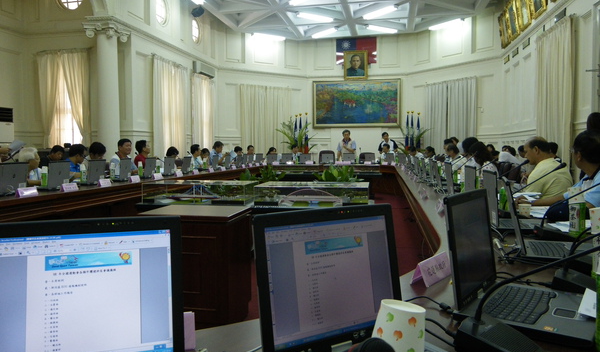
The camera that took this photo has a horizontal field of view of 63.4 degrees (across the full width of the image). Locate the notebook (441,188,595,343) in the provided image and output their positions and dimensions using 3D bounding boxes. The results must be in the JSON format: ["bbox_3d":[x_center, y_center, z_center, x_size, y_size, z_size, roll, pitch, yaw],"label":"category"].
[{"bbox_3d":[0.558,0.202,1.180,0.307,0.299,0.325,2,4,36],"label":"notebook"}]

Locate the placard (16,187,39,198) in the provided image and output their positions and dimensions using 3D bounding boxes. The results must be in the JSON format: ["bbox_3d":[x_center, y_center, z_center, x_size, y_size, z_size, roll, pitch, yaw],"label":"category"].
[{"bbox_3d":[-2.375,0.144,4.234,0.054,0.070,0.200,1,3,12],"label":"placard"}]

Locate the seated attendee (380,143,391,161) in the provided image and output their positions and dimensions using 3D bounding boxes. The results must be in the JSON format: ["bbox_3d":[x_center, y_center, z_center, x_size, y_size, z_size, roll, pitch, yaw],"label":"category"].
[{"bbox_3d":[2.428,-0.249,13.708,0.500,1.295,0.750,0,3,13],"label":"seated attendee"}]

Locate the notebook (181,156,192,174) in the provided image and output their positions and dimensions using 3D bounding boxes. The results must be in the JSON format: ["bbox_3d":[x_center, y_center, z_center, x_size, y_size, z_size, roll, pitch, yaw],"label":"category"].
[{"bbox_3d":[-2.130,-0.192,8.590,0.285,0.298,0.328,0,3,10],"label":"notebook"}]

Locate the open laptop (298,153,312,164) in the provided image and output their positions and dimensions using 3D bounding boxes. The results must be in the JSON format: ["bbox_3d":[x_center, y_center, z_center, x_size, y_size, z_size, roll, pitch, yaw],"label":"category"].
[{"bbox_3d":[0.165,-0.471,13.444,0.325,0.300,0.330,-1,3,-8],"label":"open laptop"}]

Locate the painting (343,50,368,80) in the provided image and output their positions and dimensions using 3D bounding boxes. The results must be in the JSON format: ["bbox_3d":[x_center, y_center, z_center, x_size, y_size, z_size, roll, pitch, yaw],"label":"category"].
[{"bbox_3d":[1.673,-3.290,14.422,0.720,0.890,0.080,1,11,10],"label":"painting"}]

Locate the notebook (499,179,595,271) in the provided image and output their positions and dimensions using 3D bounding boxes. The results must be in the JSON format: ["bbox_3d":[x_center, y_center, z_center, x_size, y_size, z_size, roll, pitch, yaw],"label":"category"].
[{"bbox_3d":[0.950,0.165,1.832,0.335,0.294,0.325,1,3,19],"label":"notebook"}]

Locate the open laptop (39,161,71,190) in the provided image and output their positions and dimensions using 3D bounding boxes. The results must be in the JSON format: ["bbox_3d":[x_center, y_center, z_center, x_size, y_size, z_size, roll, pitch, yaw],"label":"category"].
[{"bbox_3d":[-2.465,0.007,4.775,0.300,0.285,0.330,1,3,9],"label":"open laptop"}]

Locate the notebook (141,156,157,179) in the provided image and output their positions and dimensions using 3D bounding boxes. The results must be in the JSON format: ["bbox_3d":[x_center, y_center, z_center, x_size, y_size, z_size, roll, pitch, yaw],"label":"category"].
[{"bbox_3d":[-2.150,-0.092,6.590,0.300,0.285,0.330,1,3,9],"label":"notebook"}]

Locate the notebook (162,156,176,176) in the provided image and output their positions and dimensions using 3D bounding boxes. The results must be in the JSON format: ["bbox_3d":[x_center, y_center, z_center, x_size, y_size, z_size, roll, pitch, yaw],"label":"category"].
[{"bbox_3d":[-2.094,-0.134,7.342,0.300,0.285,0.330,1,3,9],"label":"notebook"}]

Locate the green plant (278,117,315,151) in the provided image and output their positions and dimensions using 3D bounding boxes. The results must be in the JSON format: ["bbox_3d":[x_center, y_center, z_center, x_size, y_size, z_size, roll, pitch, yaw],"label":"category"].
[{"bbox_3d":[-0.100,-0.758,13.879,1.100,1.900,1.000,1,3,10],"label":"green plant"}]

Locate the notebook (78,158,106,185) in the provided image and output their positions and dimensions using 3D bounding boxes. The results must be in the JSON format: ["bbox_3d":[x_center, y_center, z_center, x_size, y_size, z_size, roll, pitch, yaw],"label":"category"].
[{"bbox_3d":[-2.560,-0.038,5.810,0.285,0.298,0.328,0,3,10],"label":"notebook"}]

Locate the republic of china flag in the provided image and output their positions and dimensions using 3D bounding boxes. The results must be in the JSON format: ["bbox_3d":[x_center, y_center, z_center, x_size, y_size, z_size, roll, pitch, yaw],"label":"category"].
[{"bbox_3d":[1.891,-4.140,16.098,1.360,0.907,0.030,0,3,11],"label":"republic of china flag"}]

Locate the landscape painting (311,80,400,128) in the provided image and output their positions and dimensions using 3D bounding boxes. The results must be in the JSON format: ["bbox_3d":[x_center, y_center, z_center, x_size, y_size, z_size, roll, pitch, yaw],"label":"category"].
[{"bbox_3d":[1.726,-2.176,14.563,2.610,1.440,0.080,1,3,10],"label":"landscape painting"}]

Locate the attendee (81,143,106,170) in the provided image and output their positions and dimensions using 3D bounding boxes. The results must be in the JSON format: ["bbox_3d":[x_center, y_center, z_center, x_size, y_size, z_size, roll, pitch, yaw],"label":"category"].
[{"bbox_3d":[-2.722,0.187,6.569,0.750,1.284,0.500,0,3,14],"label":"attendee"}]

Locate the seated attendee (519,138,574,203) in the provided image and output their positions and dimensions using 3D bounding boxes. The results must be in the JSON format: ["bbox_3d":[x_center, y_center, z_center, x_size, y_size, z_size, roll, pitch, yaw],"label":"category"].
[{"bbox_3d":[1.840,0.320,3.780,0.720,1.260,0.520,0,3,10],"label":"seated attendee"}]

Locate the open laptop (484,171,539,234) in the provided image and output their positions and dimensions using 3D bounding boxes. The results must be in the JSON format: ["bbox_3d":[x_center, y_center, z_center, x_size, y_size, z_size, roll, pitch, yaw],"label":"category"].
[{"bbox_3d":[1.100,0.128,2.437,0.285,0.298,0.328,0,3,10],"label":"open laptop"}]

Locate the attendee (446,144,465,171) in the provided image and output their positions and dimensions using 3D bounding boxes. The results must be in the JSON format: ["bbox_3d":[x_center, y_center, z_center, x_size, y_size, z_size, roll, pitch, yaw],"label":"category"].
[{"bbox_3d":[2.600,0.107,7.850,0.680,1.250,0.520,1,3,9],"label":"attendee"}]

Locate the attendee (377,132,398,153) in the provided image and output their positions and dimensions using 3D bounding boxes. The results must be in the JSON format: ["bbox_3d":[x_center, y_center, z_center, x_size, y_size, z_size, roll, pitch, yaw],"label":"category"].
[{"bbox_3d":[2.648,-0.486,14.697,0.540,1.656,0.330,0,3,7],"label":"attendee"}]

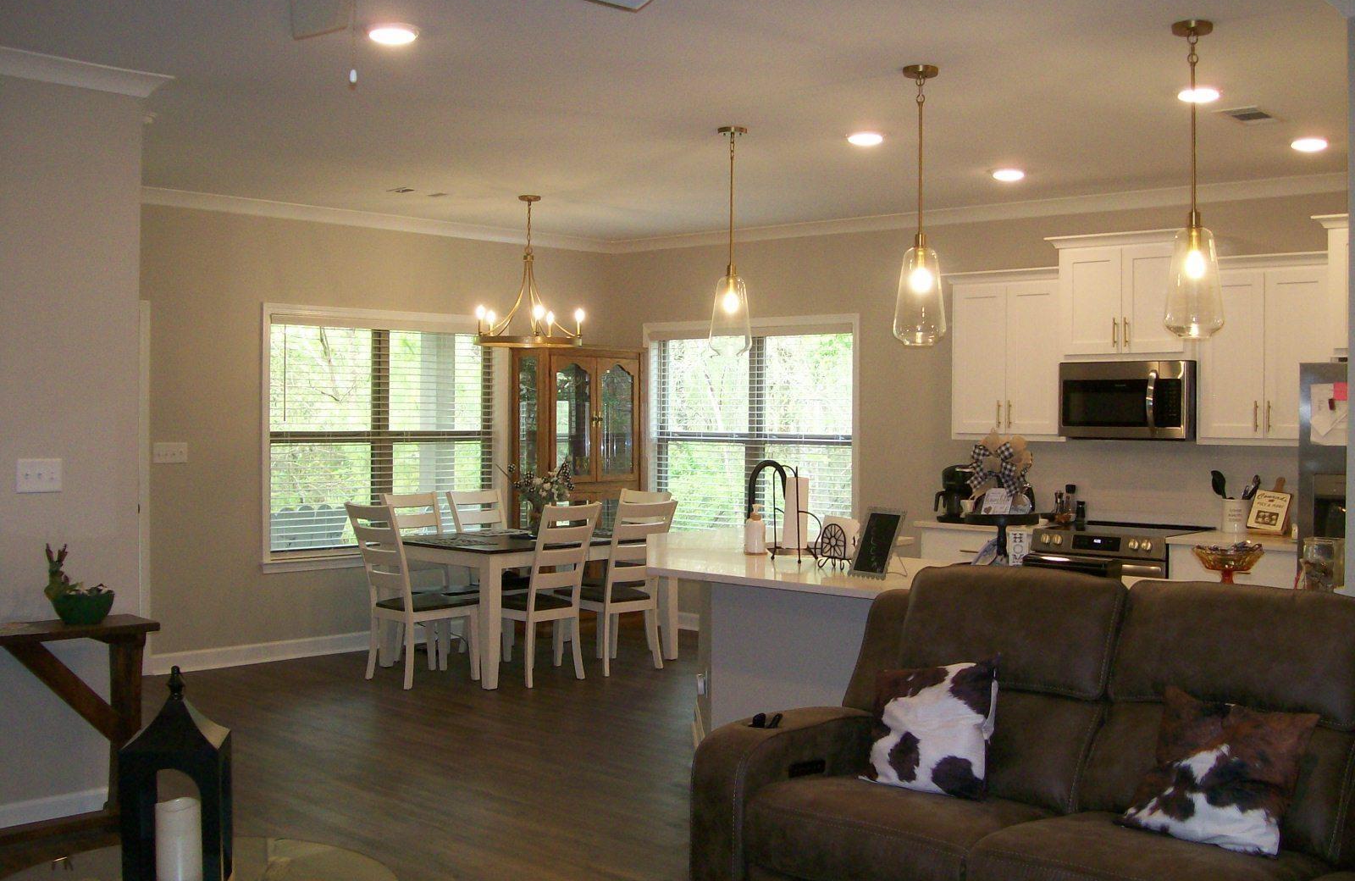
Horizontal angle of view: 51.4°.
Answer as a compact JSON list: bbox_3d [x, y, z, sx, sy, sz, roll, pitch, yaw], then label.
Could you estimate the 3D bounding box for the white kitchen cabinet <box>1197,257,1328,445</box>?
[{"bbox_3d":[2.923,-0.437,6.831,0.700,0.920,0.340,1,1,43],"label":"white kitchen cabinet"}]

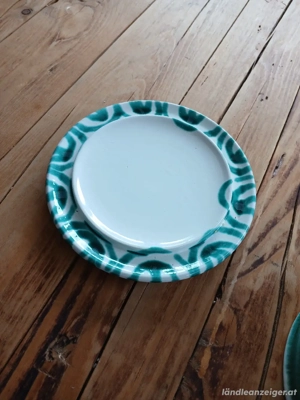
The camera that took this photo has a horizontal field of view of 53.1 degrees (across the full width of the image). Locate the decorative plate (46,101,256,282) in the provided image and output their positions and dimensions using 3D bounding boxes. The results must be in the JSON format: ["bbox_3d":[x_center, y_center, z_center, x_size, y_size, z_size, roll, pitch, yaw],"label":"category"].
[{"bbox_3d":[0.005,-0.029,0.418,0.285,0.028,0.285,2,62,-4],"label":"decorative plate"}]

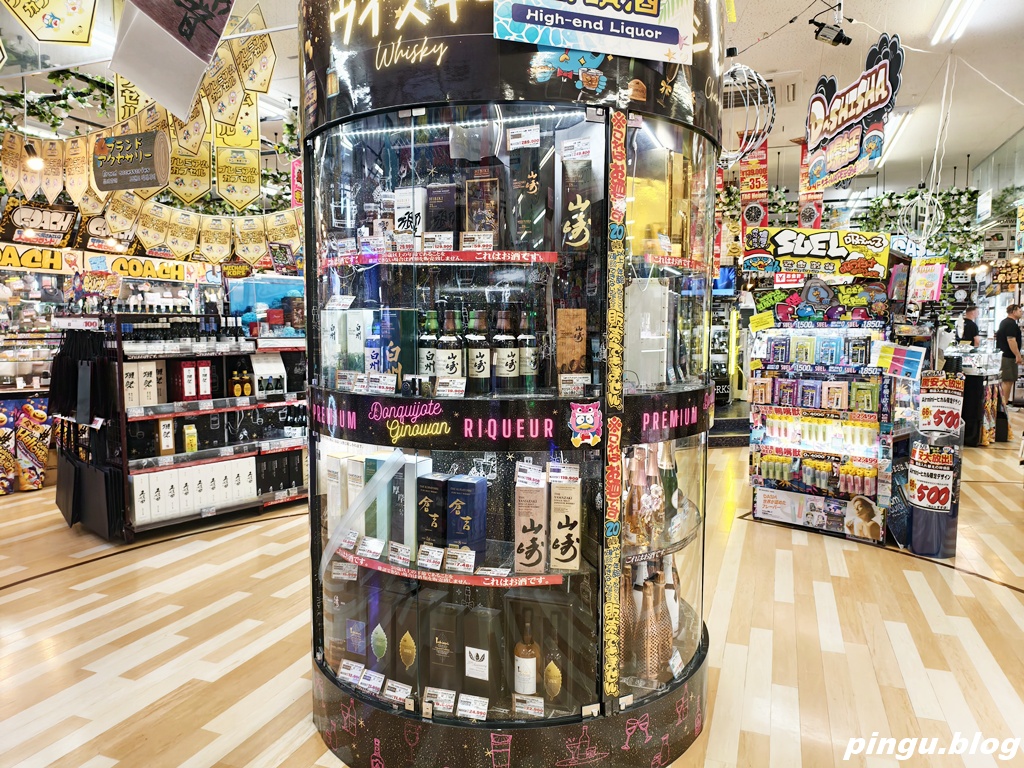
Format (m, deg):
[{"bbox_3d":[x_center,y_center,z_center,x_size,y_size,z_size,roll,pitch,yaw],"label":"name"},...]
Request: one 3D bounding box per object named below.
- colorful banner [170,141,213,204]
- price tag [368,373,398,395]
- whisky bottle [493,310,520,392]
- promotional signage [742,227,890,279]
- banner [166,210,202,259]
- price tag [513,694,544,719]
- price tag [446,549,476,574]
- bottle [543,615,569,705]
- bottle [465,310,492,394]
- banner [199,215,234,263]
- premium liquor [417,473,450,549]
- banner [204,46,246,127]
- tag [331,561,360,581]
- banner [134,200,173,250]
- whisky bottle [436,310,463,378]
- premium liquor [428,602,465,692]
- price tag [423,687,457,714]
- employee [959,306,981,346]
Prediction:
[{"bbox_3d":[-2.005,-1.321,4.250,0.272,0.400,0.010,-1,6,-8],"label":"colorful banner"},{"bbox_3d":[-0.452,-0.002,2.369,0.105,0.071,0.005,2,-11,19],"label":"price tag"},{"bbox_3d":[-0.018,-0.099,2.189,0.085,0.267,0.085,0,4,5],"label":"whisky bottle"},{"bbox_3d":[2.309,-0.998,5.172,1.030,0.345,0.020,4,-3,17],"label":"promotional signage"},{"bbox_3d":[-2.888,-1.318,6.000,0.283,0.422,0.012,9,4,-1],"label":"banner"},{"bbox_3d":[0.054,1.056,2.238,0.105,0.071,0.005,1,6,14],"label":"price tag"},{"bbox_3d":[-0.173,0.594,2.287,0.104,0.072,0.005,1,-17,14],"label":"price tag"},{"bbox_3d":[0.150,0.937,2.328,0.085,0.298,0.085,0,5,0],"label":"bottle"},{"bbox_3d":[-0.110,-0.106,2.305,0.084,0.286,0.084,0,5,-3],"label":"bottle"},{"bbox_3d":[-2.432,-1.181,5.600,0.272,0.400,0.010,0,6,2],"label":"banner"},{"bbox_3d":[-0.252,0.447,2.278,0.091,0.276,0.091,2,5,22],"label":"premium liquor"},{"bbox_3d":[-1.440,-1.470,3.407,0.265,0.390,0.008,-21,-5,32],"label":"banner"},{"bbox_3d":[-0.582,0.654,2.374,0.100,0.058,0.008,1,0,17],"label":"tag"},{"bbox_3d":[-3.164,-1.383,6.000,0.280,0.405,0.005,15,6,4],"label":"banner"},{"bbox_3d":[-0.201,-0.100,2.180,0.080,0.268,0.080,1,6,10],"label":"whisky bottle"},{"bbox_3d":[-0.212,0.898,2.301,0.094,0.282,0.093,2,5,19],"label":"premium liquor"},{"bbox_3d":[-0.243,1.055,2.275,0.105,0.064,0.010,5,-14,11],"label":"price tag"},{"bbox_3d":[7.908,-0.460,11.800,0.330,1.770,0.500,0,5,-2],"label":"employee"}]

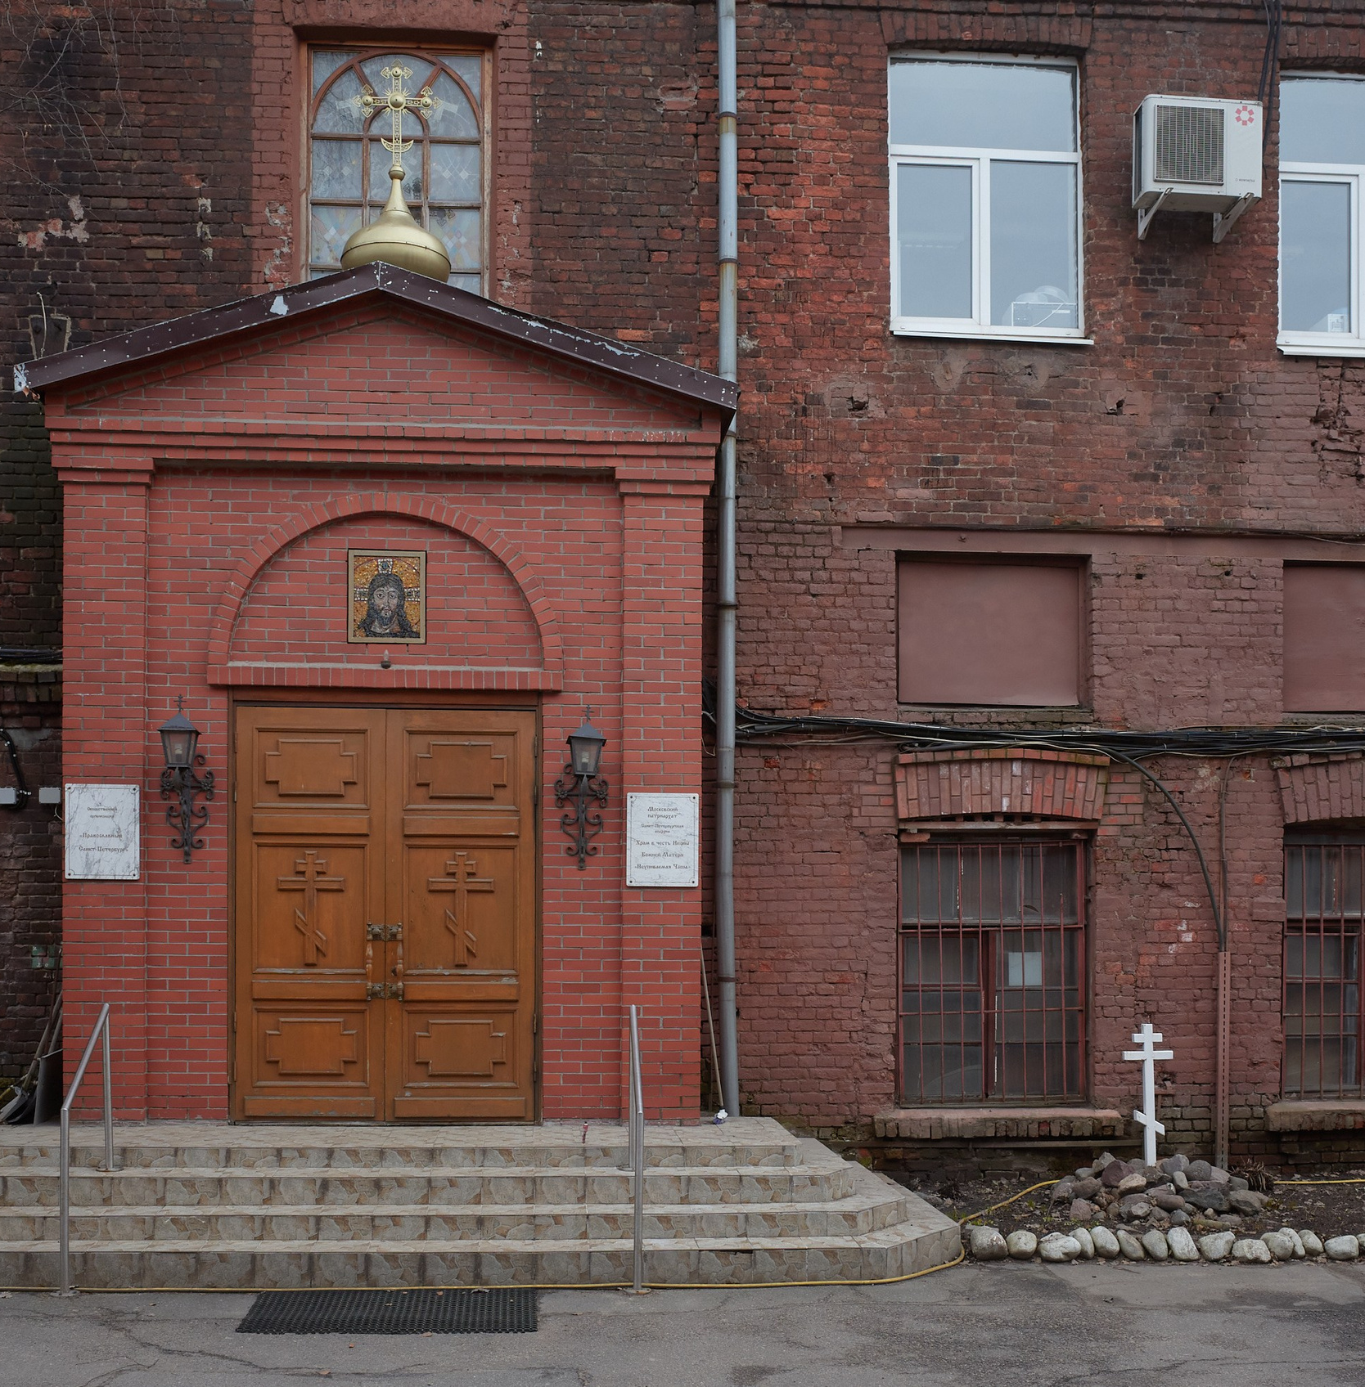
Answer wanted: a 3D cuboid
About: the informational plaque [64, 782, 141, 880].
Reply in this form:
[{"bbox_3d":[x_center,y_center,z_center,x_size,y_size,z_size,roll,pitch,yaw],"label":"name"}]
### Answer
[{"bbox_3d":[-3.654,0.877,10.250,0.455,0.605,0.030,0,-1,-4],"label":"informational plaque"}]

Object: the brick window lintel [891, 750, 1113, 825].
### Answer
[{"bbox_3d":[2.247,0.650,11.419,1.500,0.530,0.200,1,-2,-4],"label":"brick window lintel"}]

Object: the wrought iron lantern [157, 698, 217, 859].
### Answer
[{"bbox_3d":[-3.116,0.539,10.230,0.340,1.040,0.350,0,-1,-4],"label":"wrought iron lantern"}]

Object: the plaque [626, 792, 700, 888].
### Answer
[{"bbox_3d":[-0.125,0.962,10.636,0.470,0.610,0.030,1,-2,-4],"label":"plaque"}]

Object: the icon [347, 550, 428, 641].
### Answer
[{"bbox_3d":[-1.926,-0.632,10.633,0.510,0.615,0.040,1,-2,-4],"label":"icon"}]

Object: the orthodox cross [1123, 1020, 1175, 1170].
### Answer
[{"bbox_3d":[3.009,2.585,10.500,0.325,0.930,0.060,0,-1,-4],"label":"orthodox cross"}]

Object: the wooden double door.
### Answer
[{"bbox_3d":[-1.932,1.422,10.580,1.980,2.710,0.180,0,-1,-4],"label":"wooden double door"}]

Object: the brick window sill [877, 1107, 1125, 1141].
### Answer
[{"bbox_3d":[2.274,3.093,11.680,1.790,0.190,0.250,0,-1,-4],"label":"brick window sill"}]

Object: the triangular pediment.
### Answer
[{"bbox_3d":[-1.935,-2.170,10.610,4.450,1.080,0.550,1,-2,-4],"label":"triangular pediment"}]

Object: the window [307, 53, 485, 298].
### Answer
[{"bbox_3d":[-1.961,-3.468,11.168,1.270,1.970,0.150,1,-2,-4],"label":"window"}]

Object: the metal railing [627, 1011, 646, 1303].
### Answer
[{"bbox_3d":[-0.270,2.510,9.100,0.060,1.440,0.900,1,-2,-4],"label":"metal railing"}]

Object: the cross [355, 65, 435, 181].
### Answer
[{"bbox_3d":[-1.928,-3.881,11.000,0.560,0.800,0.080,0,-1,-3],"label":"cross"}]

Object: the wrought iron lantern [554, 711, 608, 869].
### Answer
[{"bbox_3d":[-0.642,0.609,10.430,0.340,1.050,0.350,0,-1,-4],"label":"wrought iron lantern"}]

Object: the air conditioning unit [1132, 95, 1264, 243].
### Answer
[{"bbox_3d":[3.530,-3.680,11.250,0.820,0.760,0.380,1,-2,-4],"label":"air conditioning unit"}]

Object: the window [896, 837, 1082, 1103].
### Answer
[{"bbox_3d":[2.182,1.976,11.444,1.310,1.860,0.130,1,-2,-4],"label":"window"}]

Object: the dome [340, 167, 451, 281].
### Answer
[{"bbox_3d":[-1.932,-3.106,11.000,0.745,0.900,0.745,0,-1,-4],"label":"dome"}]

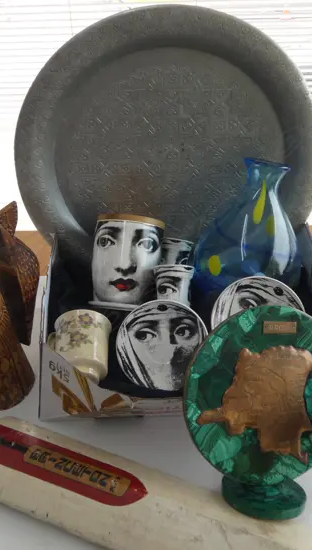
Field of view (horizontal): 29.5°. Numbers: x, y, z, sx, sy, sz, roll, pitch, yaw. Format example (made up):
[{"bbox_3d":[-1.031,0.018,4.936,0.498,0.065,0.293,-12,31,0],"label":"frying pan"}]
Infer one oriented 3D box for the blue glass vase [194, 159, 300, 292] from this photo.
[{"bbox_3d":[0.131,-0.029,0.799,0.147,0.244,0.147,5,20,-4],"label":"blue glass vase"}]

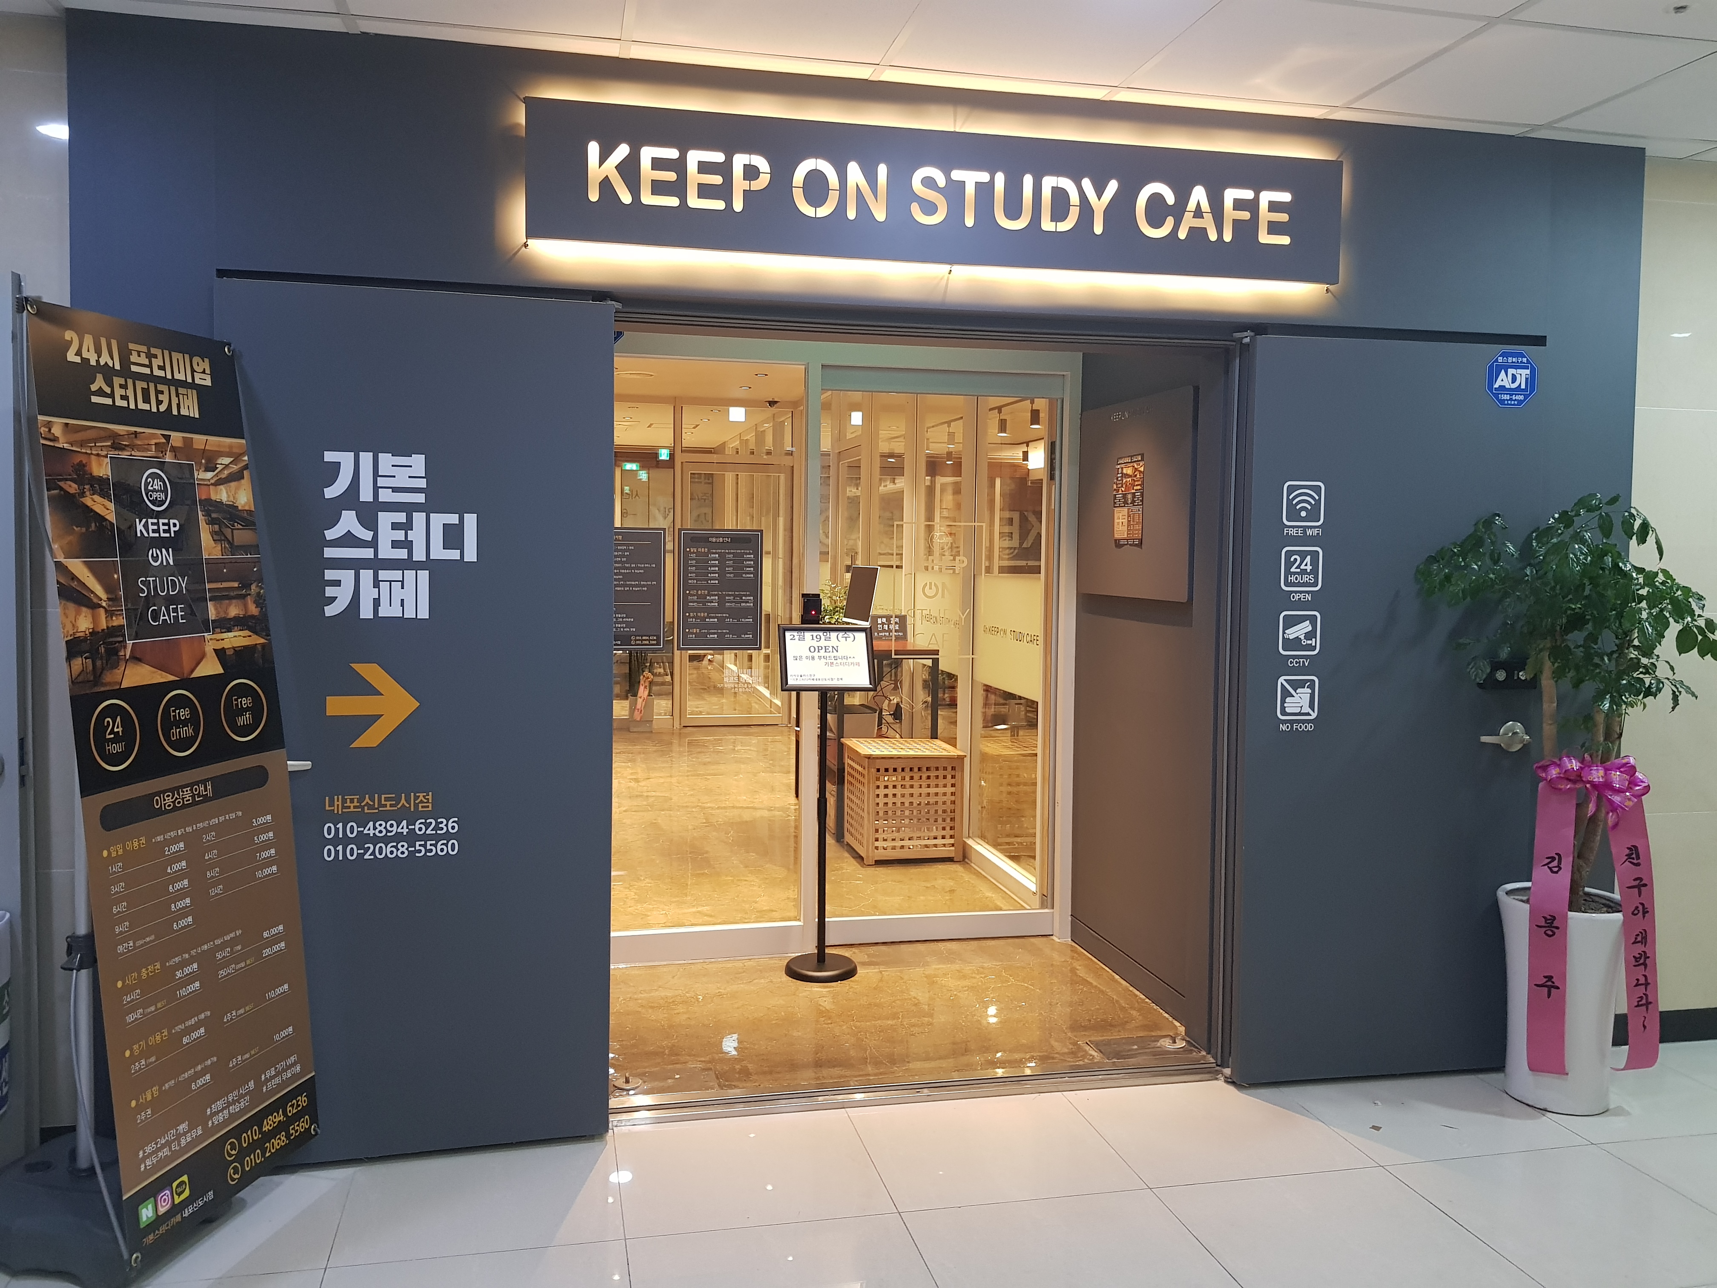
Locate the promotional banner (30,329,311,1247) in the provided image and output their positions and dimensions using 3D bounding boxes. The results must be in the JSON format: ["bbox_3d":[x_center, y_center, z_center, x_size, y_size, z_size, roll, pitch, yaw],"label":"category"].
[{"bbox_3d":[-1.393,0.255,2.651,0.060,1.800,0.600,-4,3,9],"label":"promotional banner"}]

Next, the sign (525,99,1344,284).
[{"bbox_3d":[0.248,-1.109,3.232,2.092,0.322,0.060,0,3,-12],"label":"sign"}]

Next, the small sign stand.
[{"bbox_3d":[-0.114,0.547,4.554,0.345,1.245,0.260,0,3,-12],"label":"small sign stand"}]

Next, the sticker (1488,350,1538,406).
[{"bbox_3d":[1.819,-0.737,3.587,0.158,0.163,0.008,0,3,-9],"label":"sticker"}]

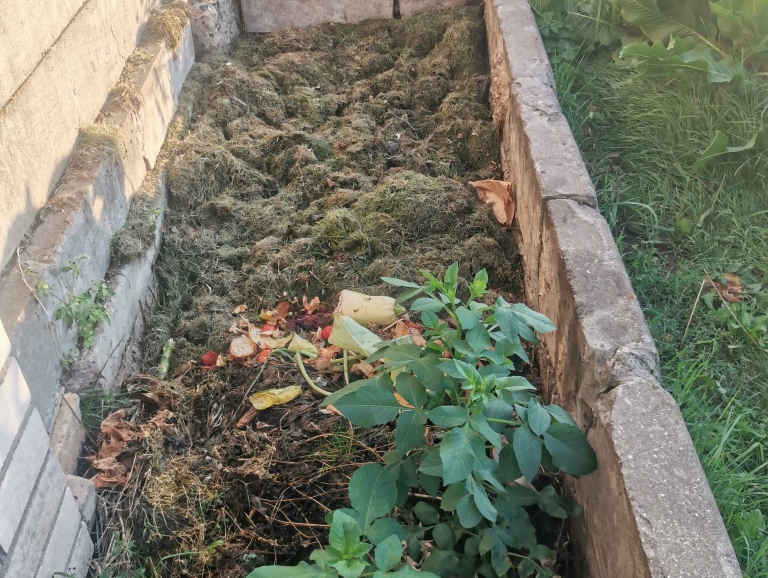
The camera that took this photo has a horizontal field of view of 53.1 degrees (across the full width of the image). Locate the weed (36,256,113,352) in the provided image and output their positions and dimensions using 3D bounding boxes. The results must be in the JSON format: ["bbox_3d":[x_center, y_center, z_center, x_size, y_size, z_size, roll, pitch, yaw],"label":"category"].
[{"bbox_3d":[-0.786,0.047,1.979,0.140,0.220,0.190,1,40,-1],"label":"weed"}]

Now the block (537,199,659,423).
[{"bbox_3d":[0.531,0.088,2.030,0.150,0.340,0.690,1,40,-1],"label":"block"}]

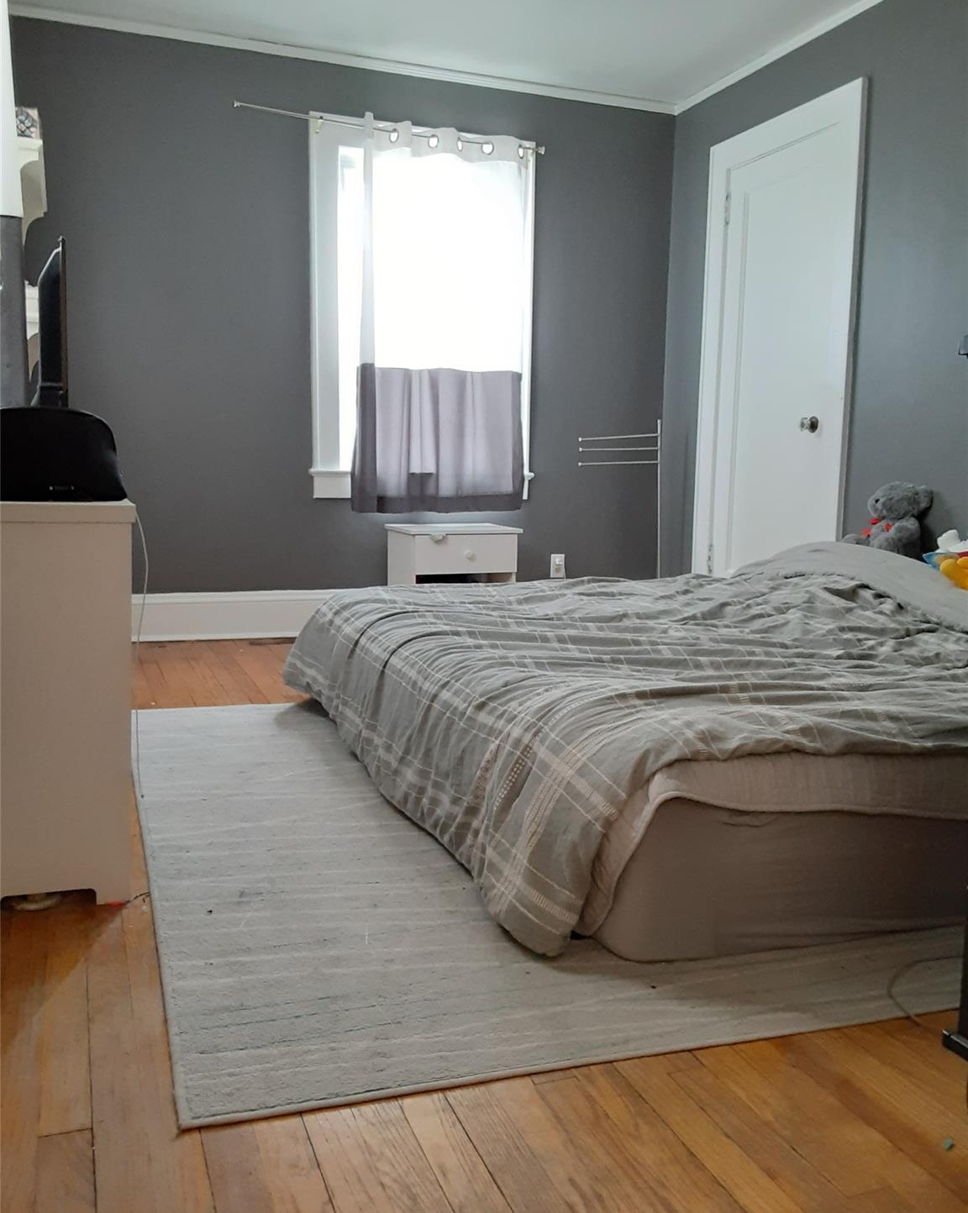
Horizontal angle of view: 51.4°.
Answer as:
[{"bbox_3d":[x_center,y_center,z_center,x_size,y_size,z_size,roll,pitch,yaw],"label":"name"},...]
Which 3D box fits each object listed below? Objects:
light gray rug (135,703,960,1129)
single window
[{"bbox_3d":[0.075,0.420,2.326,1.650,0.016,2.100,-1,8,-18],"label":"light gray rug"},{"bbox_3d":[-0.255,-1.286,4.473,1.020,1.610,0.120,-1,8,-19],"label":"single window"}]

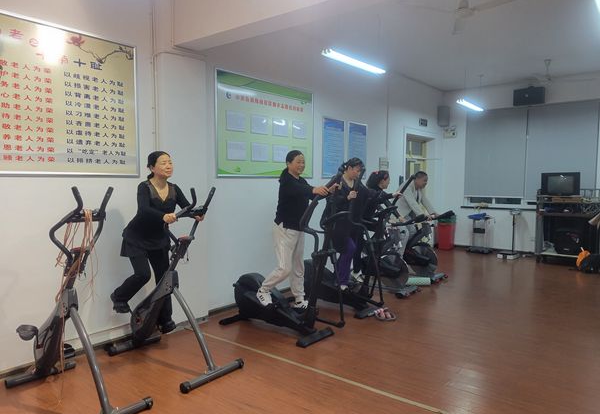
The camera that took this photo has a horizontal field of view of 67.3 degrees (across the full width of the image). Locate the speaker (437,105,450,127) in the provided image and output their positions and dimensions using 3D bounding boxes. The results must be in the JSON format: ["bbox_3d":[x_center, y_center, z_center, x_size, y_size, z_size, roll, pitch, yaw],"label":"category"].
[{"bbox_3d":[3.255,-2.080,10.207,0.270,0.460,0.230,0,3,-6],"label":"speaker"}]

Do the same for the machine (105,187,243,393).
[{"bbox_3d":[-1.063,0.558,3.714,1.170,1.450,0.560,3,4,39],"label":"machine"}]

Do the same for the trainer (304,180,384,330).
[{"bbox_3d":[0.433,0.411,5.393,1.180,1.560,0.570,3,4,39],"label":"trainer"}]

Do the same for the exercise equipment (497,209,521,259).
[{"bbox_3d":[4.155,0.517,8.917,0.330,0.980,0.500,3,4,39],"label":"exercise equipment"}]

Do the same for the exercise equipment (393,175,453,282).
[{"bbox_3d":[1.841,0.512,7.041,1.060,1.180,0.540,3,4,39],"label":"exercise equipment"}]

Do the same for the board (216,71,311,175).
[{"bbox_3d":[-0.359,-0.966,5.743,0.030,1.210,1.790,3,4,39],"label":"board"}]

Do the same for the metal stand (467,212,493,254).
[{"bbox_3d":[3.708,0.528,9.275,0.420,0.790,0.350,3,4,40],"label":"metal stand"}]

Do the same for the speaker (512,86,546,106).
[{"bbox_3d":[4.660,-2.246,9.181,0.560,0.330,0.280,3,4,39],"label":"speaker"}]

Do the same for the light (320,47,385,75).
[{"bbox_3d":[0.683,-1.732,5.395,0.160,0.090,1.200,3,4,39],"label":"light"}]

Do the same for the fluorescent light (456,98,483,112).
[{"bbox_3d":[3.251,-1.923,8.534,0.160,0.090,1.220,3,4,39],"label":"fluorescent light"}]

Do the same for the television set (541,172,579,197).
[{"bbox_3d":[4.825,-0.416,8.287,0.610,0.400,0.450,3,4,39],"label":"television set"}]

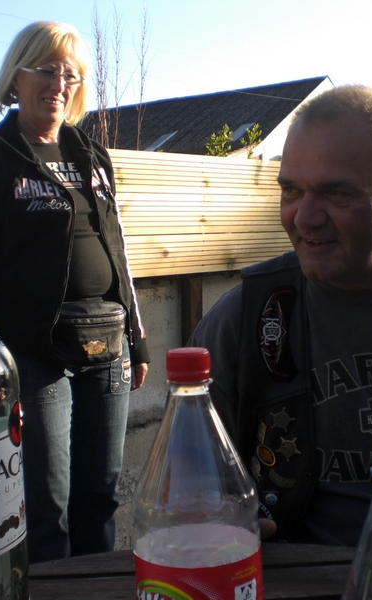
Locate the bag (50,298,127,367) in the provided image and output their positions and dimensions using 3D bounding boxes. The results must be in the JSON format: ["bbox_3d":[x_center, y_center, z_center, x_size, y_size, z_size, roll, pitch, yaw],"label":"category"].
[{"bbox_3d":[-0.229,0.080,2.090,0.192,0.145,0.085,-5,6,-25],"label":"bag"}]

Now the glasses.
[{"bbox_3d":[-0.348,-0.553,2.190,0.136,0.040,0.140,0,16,-37],"label":"glasses"}]

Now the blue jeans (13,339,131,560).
[{"bbox_3d":[-0.300,0.485,2.270,0.330,0.900,0.240,-5,6,-25],"label":"blue jeans"}]

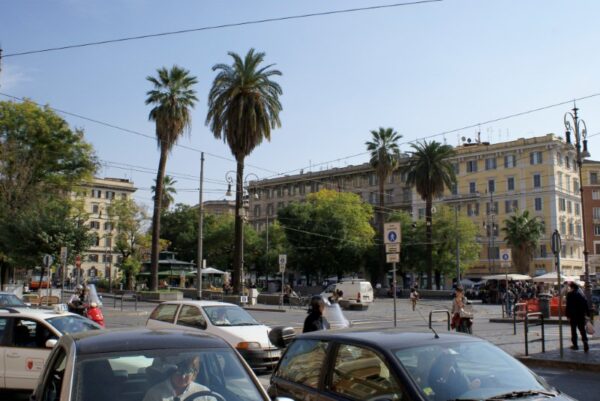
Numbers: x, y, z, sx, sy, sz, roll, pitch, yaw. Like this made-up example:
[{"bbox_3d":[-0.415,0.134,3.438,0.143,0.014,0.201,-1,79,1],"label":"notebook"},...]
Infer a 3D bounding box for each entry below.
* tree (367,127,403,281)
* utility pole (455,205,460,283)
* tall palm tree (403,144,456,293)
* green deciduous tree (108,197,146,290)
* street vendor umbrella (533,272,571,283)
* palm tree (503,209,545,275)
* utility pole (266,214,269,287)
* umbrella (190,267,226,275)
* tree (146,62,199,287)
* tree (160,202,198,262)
[{"bbox_3d":[10.356,1.050,72.569,4.412,20.546,4.412,0,-8,0],"label":"tree"},{"bbox_3d":[16.878,5.513,63.858,0.270,10.266,0.270,0,-8,0],"label":"utility pole"},{"bbox_3d":[15.627,1.538,72.472,6.500,17.976,6.500,0,-8,0],"label":"tall palm tree"},{"bbox_3d":[-20.263,5.353,69.940,4.672,11.288,4.672,0,-8,0],"label":"green deciduous tree"},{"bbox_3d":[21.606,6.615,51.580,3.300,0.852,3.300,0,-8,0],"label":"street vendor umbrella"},{"bbox_3d":[23.173,5.574,61.829,4.355,9.576,4.355,0,-8,0],"label":"palm tree"},{"bbox_3d":[-3.941,6.785,72.767,0.220,10.244,0.220,0,-8,0],"label":"utility pole"},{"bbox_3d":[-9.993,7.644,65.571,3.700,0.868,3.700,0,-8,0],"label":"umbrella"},{"bbox_3d":[-12.595,-2.443,58.889,5.100,22.293,5.100,0,-8,0],"label":"tree"},{"bbox_3d":[-16.661,6.697,81.870,7.000,12.970,7.000,0,-8,0],"label":"tree"}]

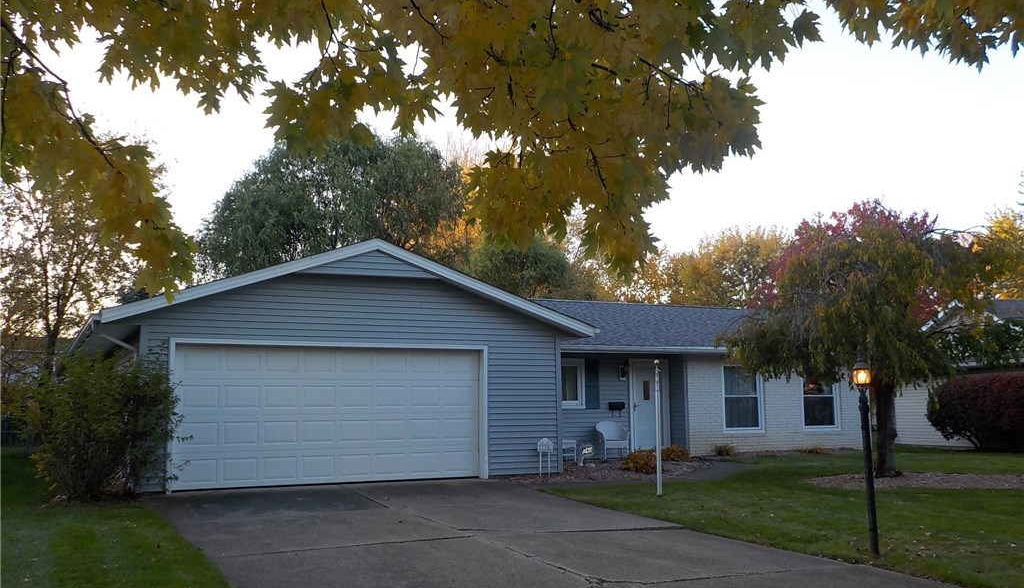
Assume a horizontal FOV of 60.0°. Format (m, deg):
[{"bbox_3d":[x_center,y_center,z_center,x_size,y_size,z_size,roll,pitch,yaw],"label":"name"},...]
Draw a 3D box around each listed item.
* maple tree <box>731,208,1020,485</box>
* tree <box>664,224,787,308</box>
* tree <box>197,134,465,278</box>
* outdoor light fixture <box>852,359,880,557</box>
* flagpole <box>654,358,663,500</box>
[{"bbox_3d":[6.402,0.733,15.832,5.200,4.918,5.000,-4,-8,22],"label":"maple tree"},{"bbox_3d":[10.853,1.650,44.695,7.000,10.299,7.000,-3,-8,14],"label":"tree"},{"bbox_3d":[-6.912,-0.361,33.798,10.200,11.823,9.800,1,-8,-12],"label":"tree"},{"bbox_3d":[3.415,1.550,8.475,0.185,1.847,0.185,-4,-8,21],"label":"outdoor light fixture"},{"bbox_3d":[2.081,1.916,12.730,0.085,1.922,0.085,-2,-8,9],"label":"flagpole"}]

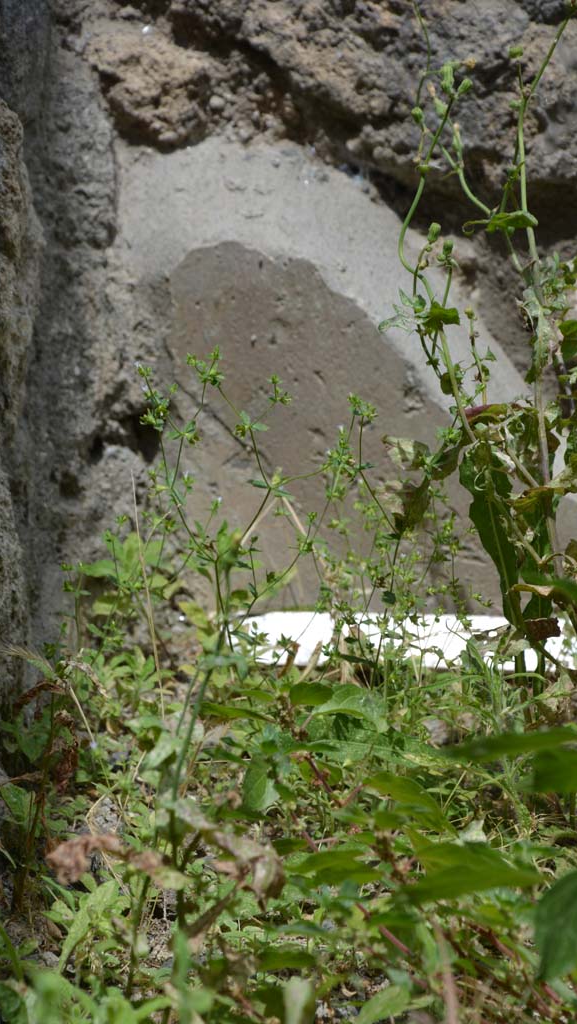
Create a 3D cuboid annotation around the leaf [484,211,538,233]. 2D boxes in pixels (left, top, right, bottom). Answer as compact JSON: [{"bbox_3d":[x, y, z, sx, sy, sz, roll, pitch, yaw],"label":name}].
[{"bbox_3d":[0.110,-0.143,2.192,0.030,0.010,0.018,-4,17,-30],"label":"leaf"}]

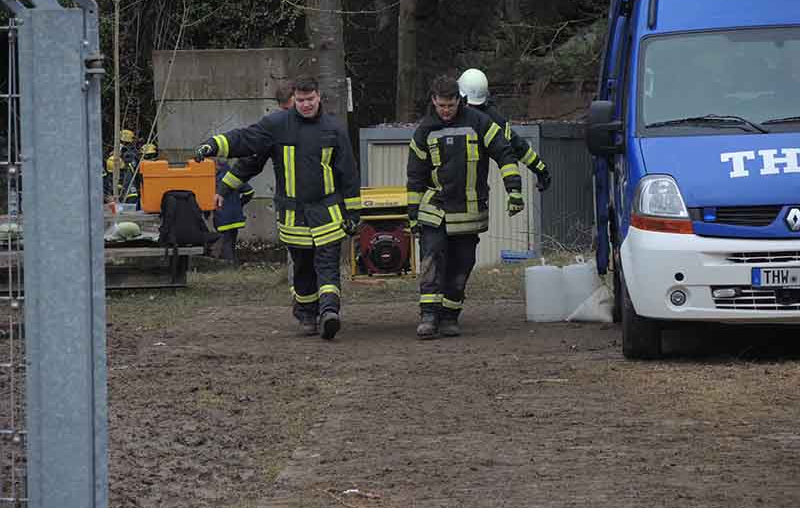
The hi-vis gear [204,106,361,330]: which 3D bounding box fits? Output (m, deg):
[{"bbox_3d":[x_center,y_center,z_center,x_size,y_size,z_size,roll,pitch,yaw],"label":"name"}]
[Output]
[{"bbox_3d":[-0.805,-0.243,27.700,1.050,1.530,0.500,0,1,0],"label":"hi-vis gear"}]

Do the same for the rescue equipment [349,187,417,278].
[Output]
[{"bbox_3d":[-0.108,-0.143,28.150,0.460,0.640,0.750,0,1,-1],"label":"rescue equipment"}]

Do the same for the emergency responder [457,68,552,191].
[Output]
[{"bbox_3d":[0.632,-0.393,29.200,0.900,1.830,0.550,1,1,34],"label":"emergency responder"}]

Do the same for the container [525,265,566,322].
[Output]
[{"bbox_3d":[1.076,0.293,30.000,0.280,0.420,0.290,0,1,0],"label":"container"}]

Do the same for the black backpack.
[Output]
[{"bbox_3d":[-2.015,-0.334,38.000,0.460,0.520,0.300,0,1,-6],"label":"black backpack"}]

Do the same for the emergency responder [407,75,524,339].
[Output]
[{"bbox_3d":[0.447,-0.314,27.600,0.820,1.810,0.550,0,1,-5],"label":"emergency responder"}]

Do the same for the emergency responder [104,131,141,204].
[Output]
[{"bbox_3d":[-3.637,-0.780,53.000,0.580,1.740,0.480,0,1,-6],"label":"emergency responder"}]

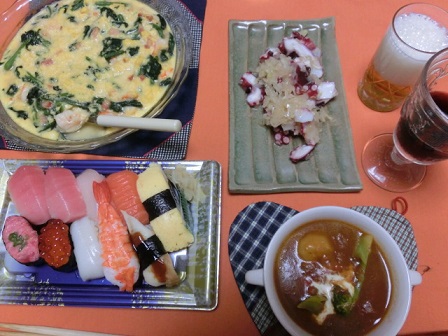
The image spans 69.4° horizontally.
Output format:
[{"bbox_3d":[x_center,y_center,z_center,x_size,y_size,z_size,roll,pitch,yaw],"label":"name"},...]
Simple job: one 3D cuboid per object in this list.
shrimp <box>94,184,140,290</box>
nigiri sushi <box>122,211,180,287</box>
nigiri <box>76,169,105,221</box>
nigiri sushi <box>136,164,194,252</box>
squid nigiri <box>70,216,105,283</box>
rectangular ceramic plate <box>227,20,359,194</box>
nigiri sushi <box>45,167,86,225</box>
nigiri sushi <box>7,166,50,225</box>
[{"bbox_3d":[-0.095,0.061,0.300,0.034,0.034,0.101,-19,68,-7],"label":"shrimp"},{"bbox_3d":[-0.064,0.073,0.296,0.031,0.031,0.077,-29,70,-11],"label":"nigiri sushi"},{"bbox_3d":[-0.117,0.028,0.316,0.030,0.030,0.057,-24,69,-9],"label":"nigiri"},{"bbox_3d":[-0.053,0.041,0.309,0.033,0.032,0.084,-25,69,-9],"label":"nigiri sushi"},{"bbox_3d":[-0.117,0.075,0.298,0.029,0.028,0.059,-21,68,-7],"label":"squid nigiri"},{"bbox_3d":[0.072,-0.080,0.369,0.132,0.020,0.229,0,67,1],"label":"rectangular ceramic plate"},{"bbox_3d":[-0.148,0.029,0.316,0.032,0.031,0.057,-23,69,-8],"label":"nigiri sushi"},{"bbox_3d":[-0.177,0.028,0.317,0.033,0.031,0.059,-26,69,-10],"label":"nigiri sushi"}]

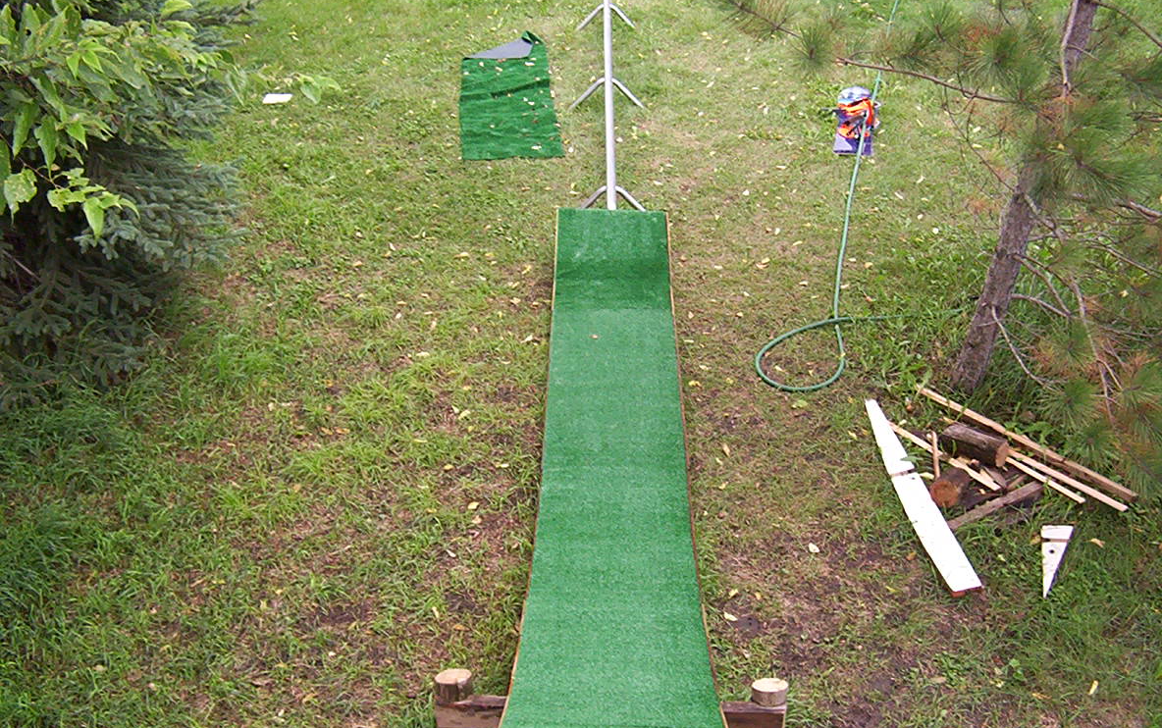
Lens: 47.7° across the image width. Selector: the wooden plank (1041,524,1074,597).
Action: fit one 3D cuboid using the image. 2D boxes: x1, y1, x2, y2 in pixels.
[{"bbox_3d":[1.812,0.763,5.089,0.114,0.030,0.488,14,34,21],"label":"wooden plank"}]

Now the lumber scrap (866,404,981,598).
[{"bbox_3d":[1.356,0.521,5.469,0.144,0.035,1.330,-3,31,-6],"label":"lumber scrap"}]

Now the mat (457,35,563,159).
[{"bbox_3d":[-0.540,-2.010,9.627,0.694,0.080,2.526,-2,31,-4],"label":"mat"}]

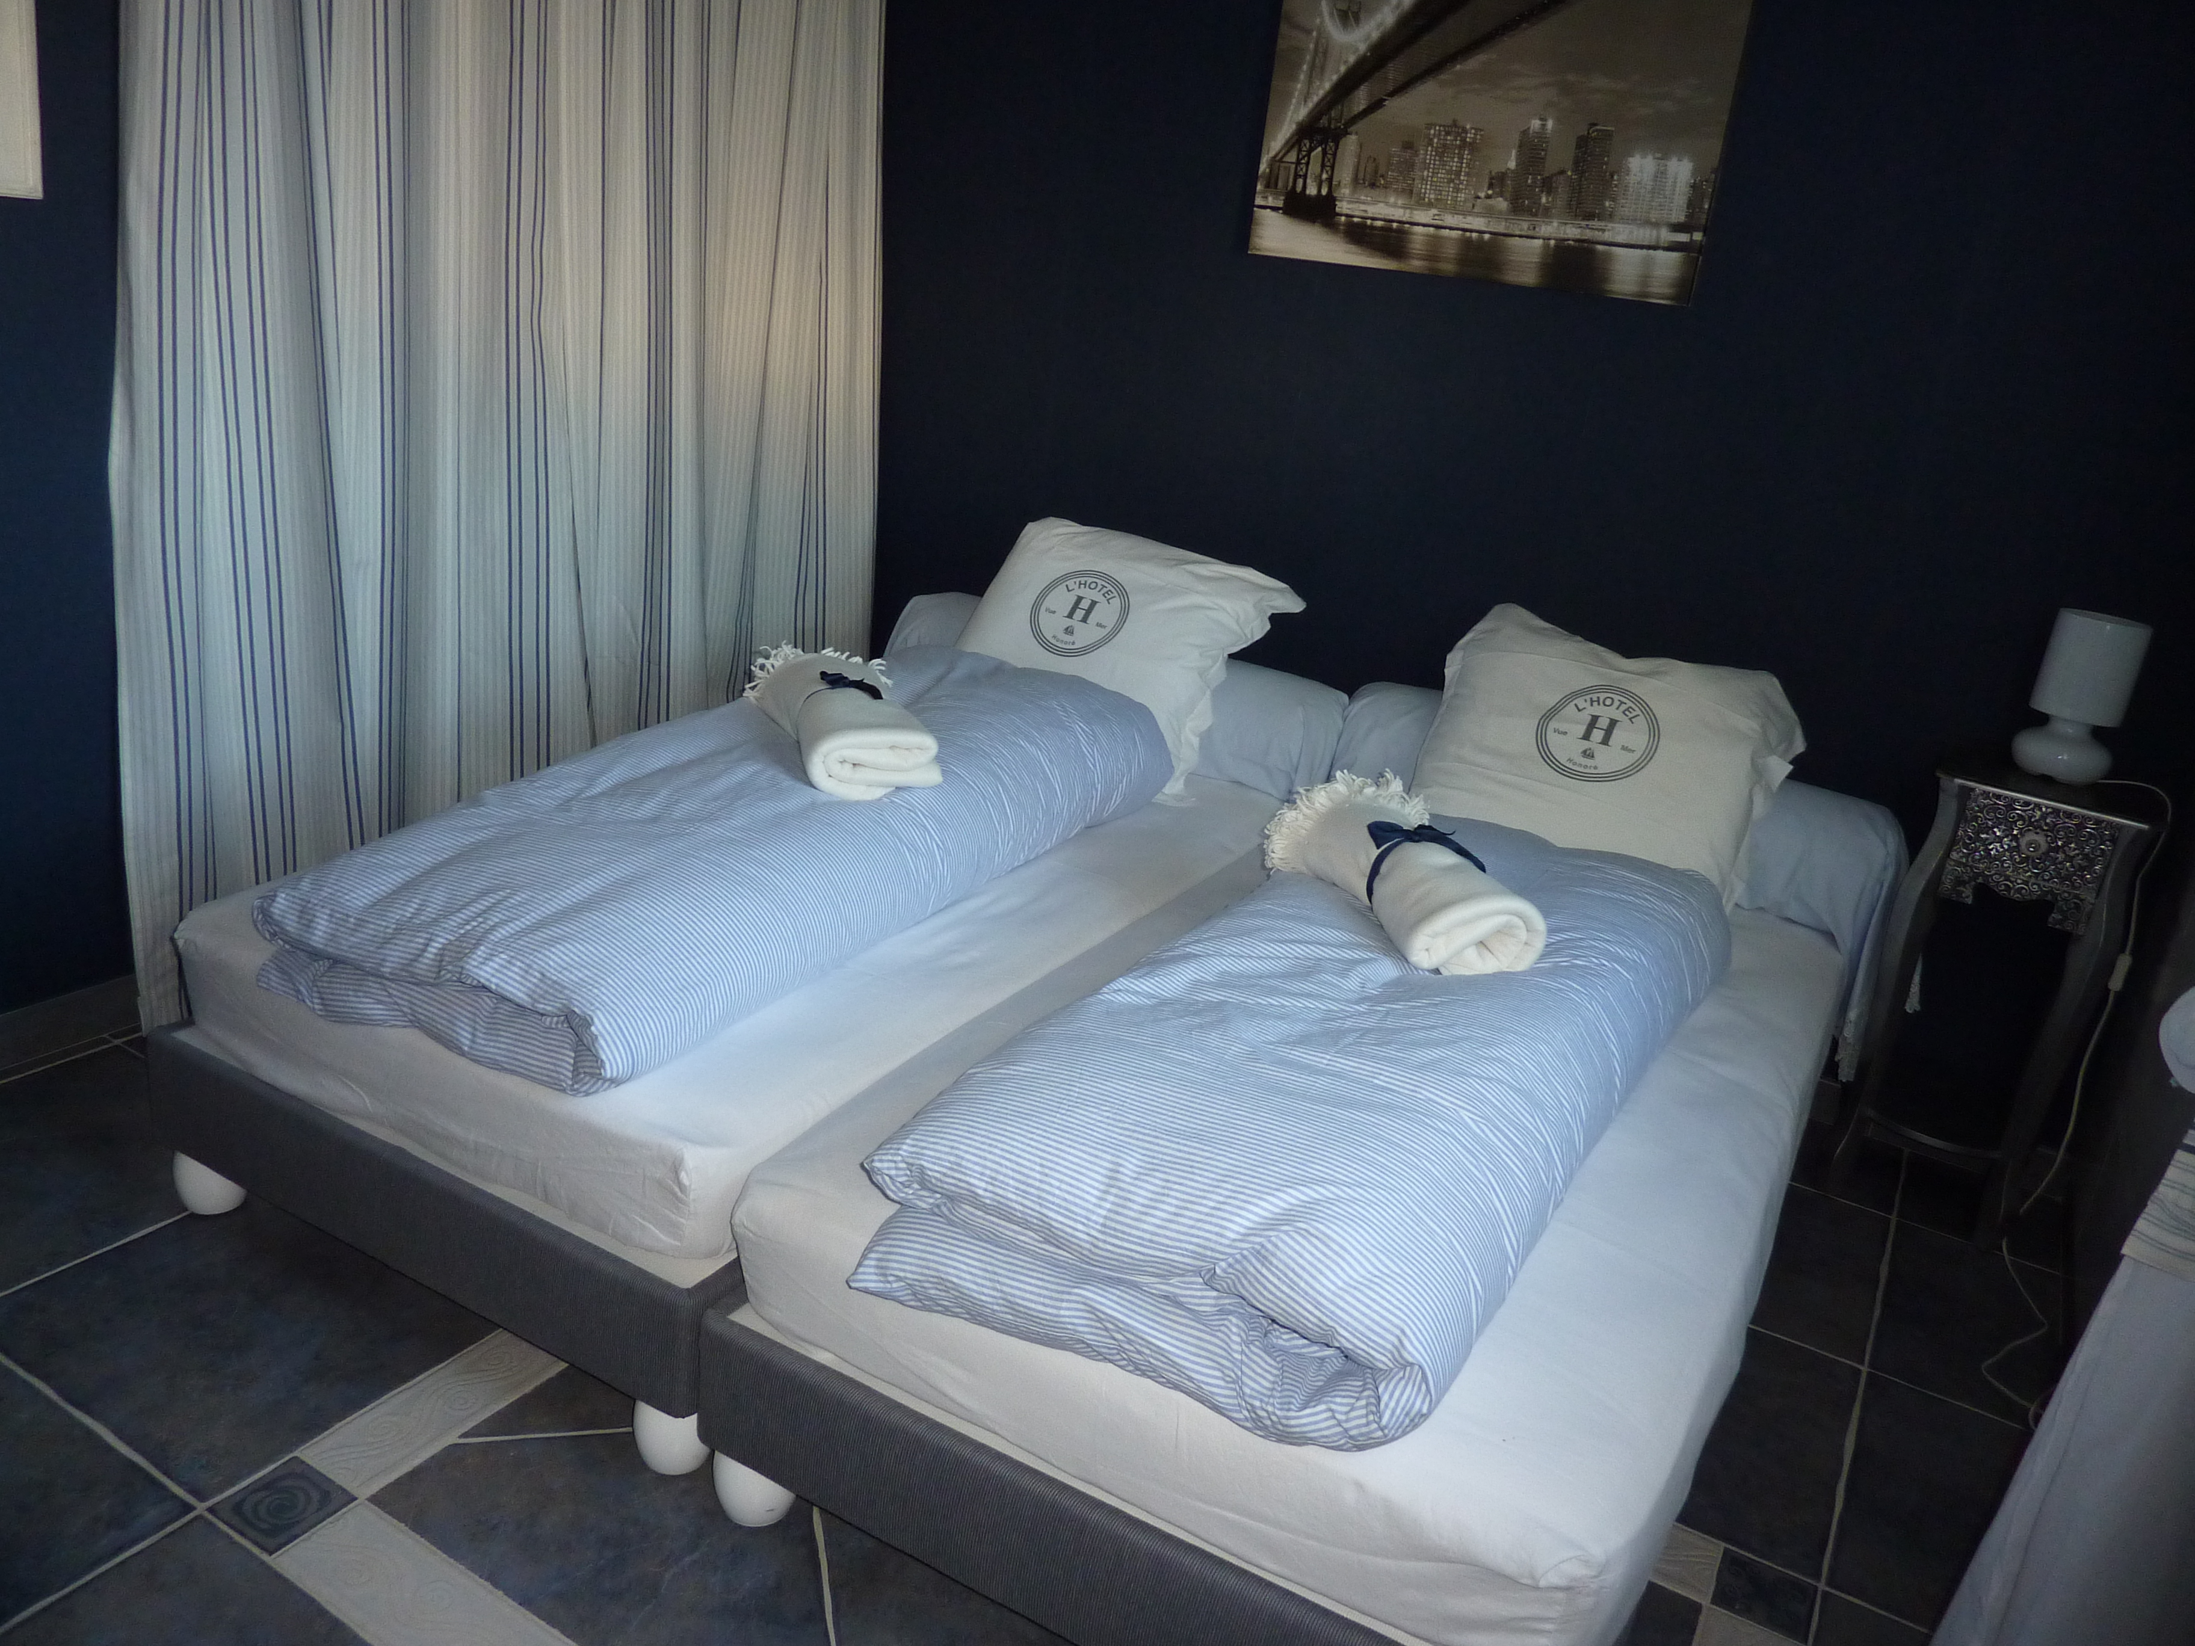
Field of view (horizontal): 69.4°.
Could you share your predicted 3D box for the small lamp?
[{"bbox_3d":[1.561,-0.196,2.518,0.142,0.262,0.142,17,21,26],"label":"small lamp"}]

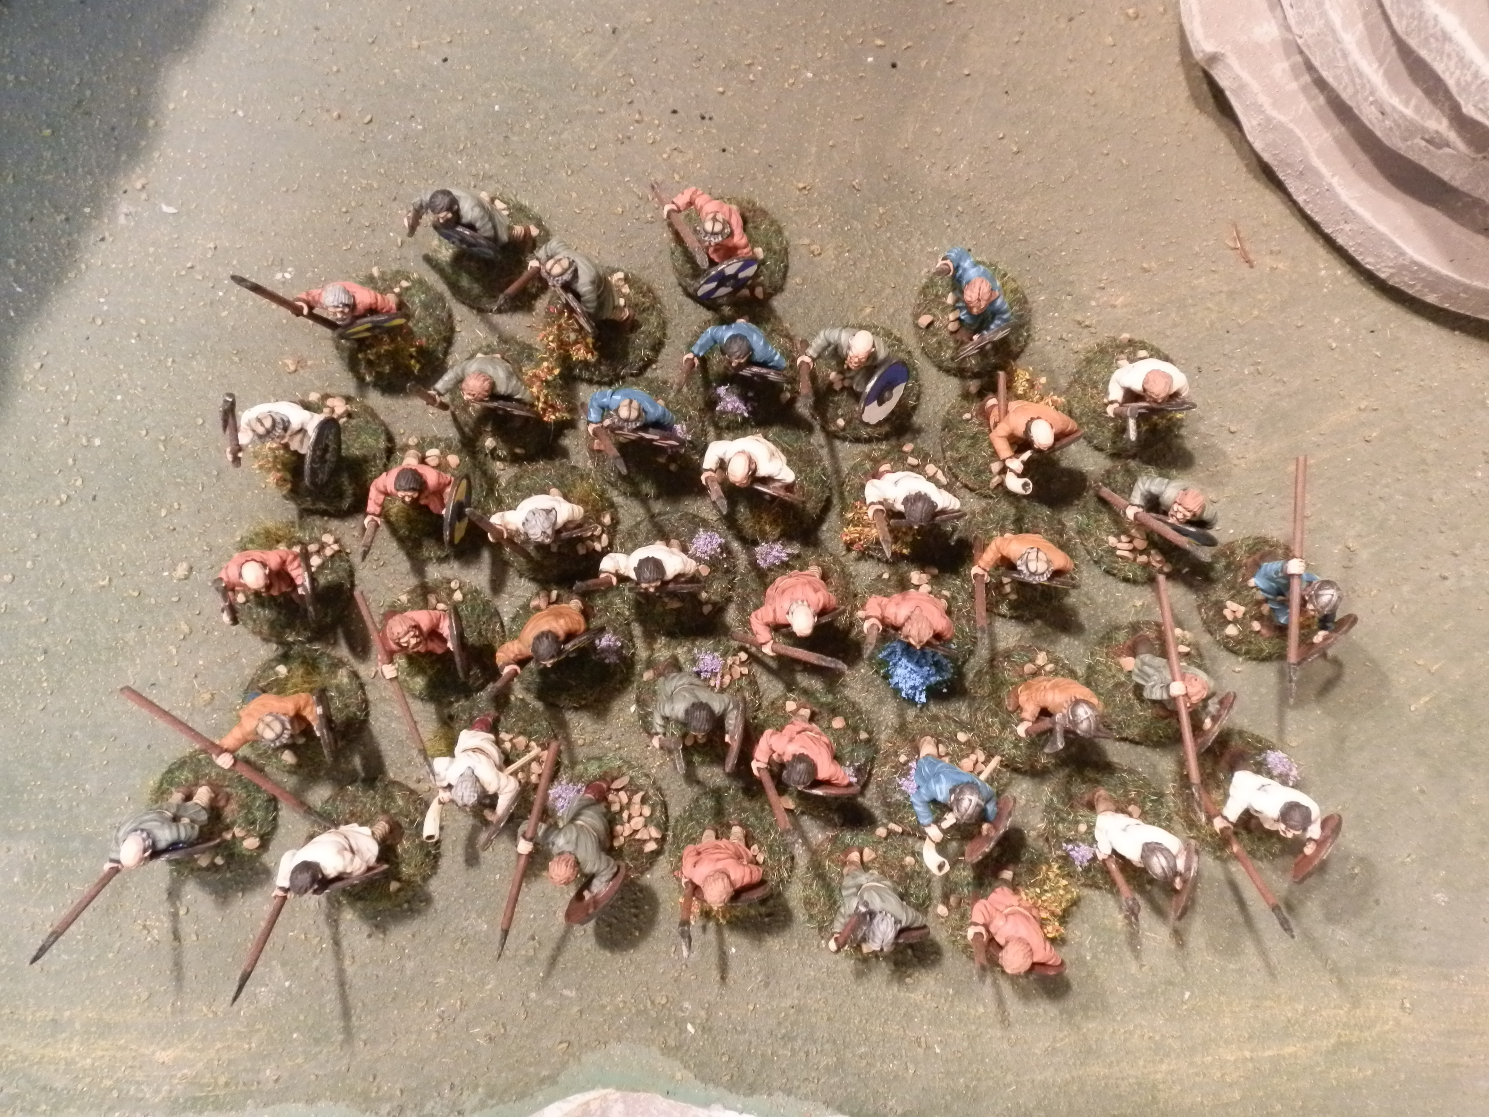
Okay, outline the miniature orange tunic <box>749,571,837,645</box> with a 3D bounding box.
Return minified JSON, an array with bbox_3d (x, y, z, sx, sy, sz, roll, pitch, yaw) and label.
[{"bbox_3d":[0.009,0.010,0.236,0.017,0.015,0.013,-6,89,1],"label":"miniature orange tunic"}]

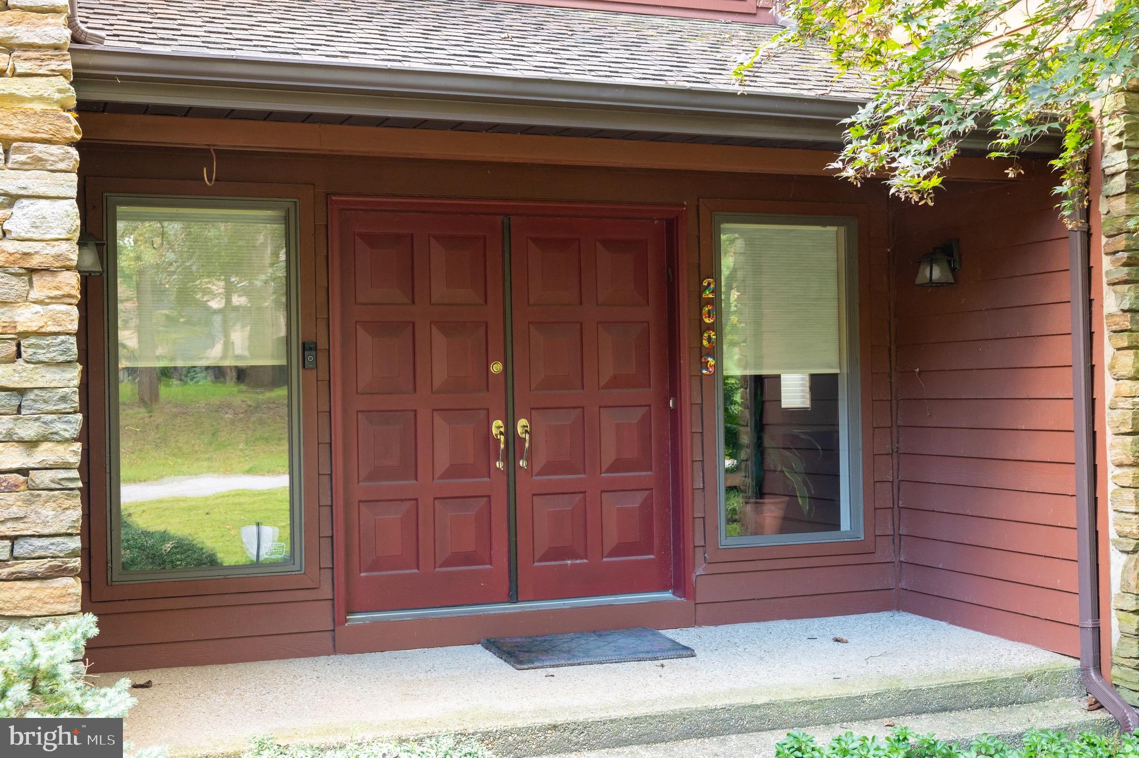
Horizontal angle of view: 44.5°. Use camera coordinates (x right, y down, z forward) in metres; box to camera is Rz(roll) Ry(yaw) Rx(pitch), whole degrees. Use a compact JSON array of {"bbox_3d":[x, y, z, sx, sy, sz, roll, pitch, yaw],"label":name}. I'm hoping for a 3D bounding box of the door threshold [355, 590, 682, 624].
[{"bbox_3d":[-0.261,1.171,7.156,1.810,0.045,0.170,-1,-1,-19],"label":"door threshold"}]

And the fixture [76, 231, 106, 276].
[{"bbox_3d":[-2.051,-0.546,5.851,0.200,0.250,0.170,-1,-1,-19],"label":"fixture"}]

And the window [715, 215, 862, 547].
[{"bbox_3d":[1.195,0.004,7.634,0.895,1.800,0.090,-1,-1,-19],"label":"window"}]

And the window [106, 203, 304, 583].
[{"bbox_3d":[-1.733,0.041,6.627,0.905,1.815,0.090,-1,-1,-19],"label":"window"}]

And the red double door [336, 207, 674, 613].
[{"bbox_3d":[-0.304,0.146,7.233,1.830,2.030,0.110,-1,-1,-19],"label":"red double door"}]

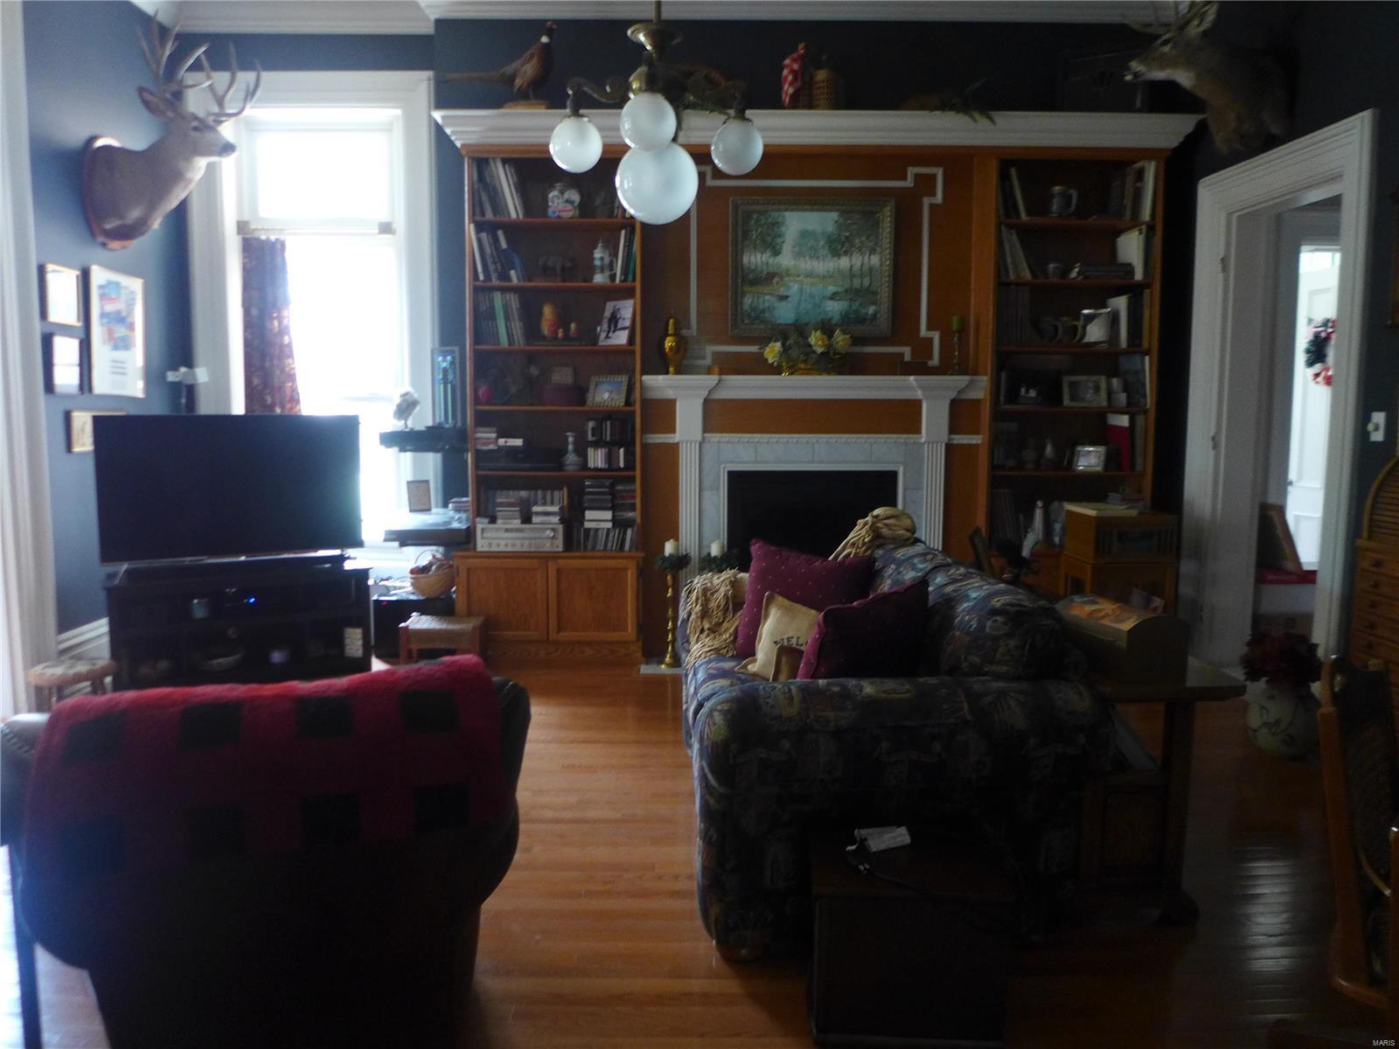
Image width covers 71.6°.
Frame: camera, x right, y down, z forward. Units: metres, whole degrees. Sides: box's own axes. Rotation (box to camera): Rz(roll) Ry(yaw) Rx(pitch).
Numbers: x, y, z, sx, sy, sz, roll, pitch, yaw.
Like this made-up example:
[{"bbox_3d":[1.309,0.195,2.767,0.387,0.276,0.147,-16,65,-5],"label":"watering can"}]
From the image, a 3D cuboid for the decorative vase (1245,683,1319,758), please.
[{"bbox_3d":[2.216,0.724,3.673,0.289,0.274,0.289,0,6,-1],"label":"decorative vase"}]

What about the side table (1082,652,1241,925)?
[{"bbox_3d":[1.126,0.653,2.693,0.385,0.610,0.660,0,6,-1],"label":"side table"}]

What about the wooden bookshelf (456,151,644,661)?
[{"bbox_3d":[-0.749,-0.593,4.967,0.944,2.517,0.400,0,6,0],"label":"wooden bookshelf"}]

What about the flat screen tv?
[{"bbox_3d":[-2.142,-0.181,4.500,1.110,0.639,0.070,-4,7,-35],"label":"flat screen tv"}]

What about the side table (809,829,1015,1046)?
[{"bbox_3d":[0.432,0.870,2.079,0.400,0.301,0.310,1,6,4],"label":"side table"}]

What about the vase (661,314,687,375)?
[{"bbox_3d":[-0.126,-0.901,4.851,0.130,0.307,0.130,0,6,-1],"label":"vase"}]

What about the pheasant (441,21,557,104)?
[{"bbox_3d":[-0.985,-2.247,4.739,0.580,0.415,0.190,0,6,0],"label":"pheasant"}]

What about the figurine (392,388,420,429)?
[{"bbox_3d":[-1.524,-0.602,5.038,0.150,0.220,0.100,2,6,16],"label":"figurine"}]

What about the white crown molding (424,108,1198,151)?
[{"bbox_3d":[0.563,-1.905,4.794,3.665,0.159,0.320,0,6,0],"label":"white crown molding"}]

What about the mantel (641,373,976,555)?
[{"bbox_3d":[0.590,-0.060,5.112,1.754,1.427,0.200,0,6,0],"label":"mantel"}]

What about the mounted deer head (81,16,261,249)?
[{"bbox_3d":[-2.463,-1.775,4.457,0.630,0.963,0.530,-1,6,-10],"label":"mounted deer head"}]

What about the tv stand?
[{"bbox_3d":[-2.140,0.484,4.561,1.090,0.535,0.420,-4,7,-32],"label":"tv stand"}]

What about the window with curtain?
[{"bbox_3d":[-2.076,-1.047,5.363,0.982,2.426,0.160,0,6,0],"label":"window with curtain"}]

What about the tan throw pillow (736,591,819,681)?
[{"bbox_3d":[0.285,0.326,2.767,0.340,0.310,0.130,5,-11,38],"label":"tan throw pillow"}]

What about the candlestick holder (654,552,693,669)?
[{"bbox_3d":[-0.130,0.391,4.601,0.165,0.573,0.165,0,6,0],"label":"candlestick holder"}]

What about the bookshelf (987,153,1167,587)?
[{"bbox_3d":[1.951,-0.610,5.190,0.897,2.610,0.380,0,6,-1],"label":"bookshelf"}]

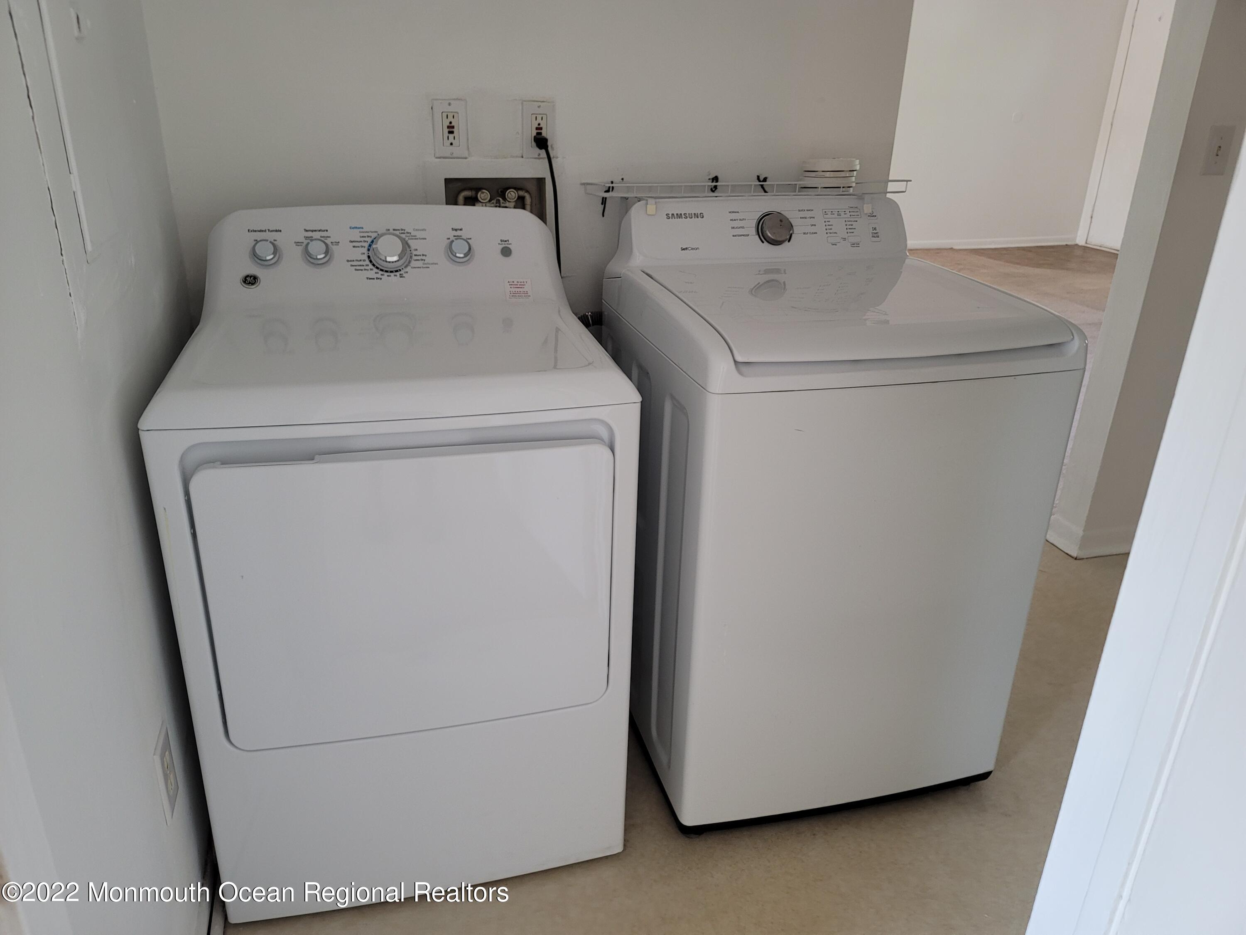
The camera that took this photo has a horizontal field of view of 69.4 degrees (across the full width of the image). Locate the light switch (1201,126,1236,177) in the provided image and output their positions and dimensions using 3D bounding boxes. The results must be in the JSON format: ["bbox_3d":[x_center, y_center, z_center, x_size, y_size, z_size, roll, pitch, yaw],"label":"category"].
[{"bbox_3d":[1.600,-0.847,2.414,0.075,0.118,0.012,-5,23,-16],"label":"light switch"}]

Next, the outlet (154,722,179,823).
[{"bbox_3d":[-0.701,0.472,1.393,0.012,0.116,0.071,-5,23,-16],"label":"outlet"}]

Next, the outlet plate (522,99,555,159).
[{"bbox_3d":[-0.178,-0.723,1.932,0.071,0.115,0.012,-5,23,-16],"label":"outlet plate"}]

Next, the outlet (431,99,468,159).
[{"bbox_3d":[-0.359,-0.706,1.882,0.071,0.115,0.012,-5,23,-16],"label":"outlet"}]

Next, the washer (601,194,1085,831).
[{"bbox_3d":[0.367,0.043,1.907,0.690,1.115,0.725,-4,23,-15],"label":"washer"}]

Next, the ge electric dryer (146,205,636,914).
[{"bbox_3d":[-0.400,0.111,1.695,0.685,1.105,0.715,-4,23,-14],"label":"ge electric dryer"}]

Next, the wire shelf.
[{"bbox_3d":[0.296,-0.626,2.028,0.775,0.038,0.165,-5,23,-16],"label":"wire shelf"}]

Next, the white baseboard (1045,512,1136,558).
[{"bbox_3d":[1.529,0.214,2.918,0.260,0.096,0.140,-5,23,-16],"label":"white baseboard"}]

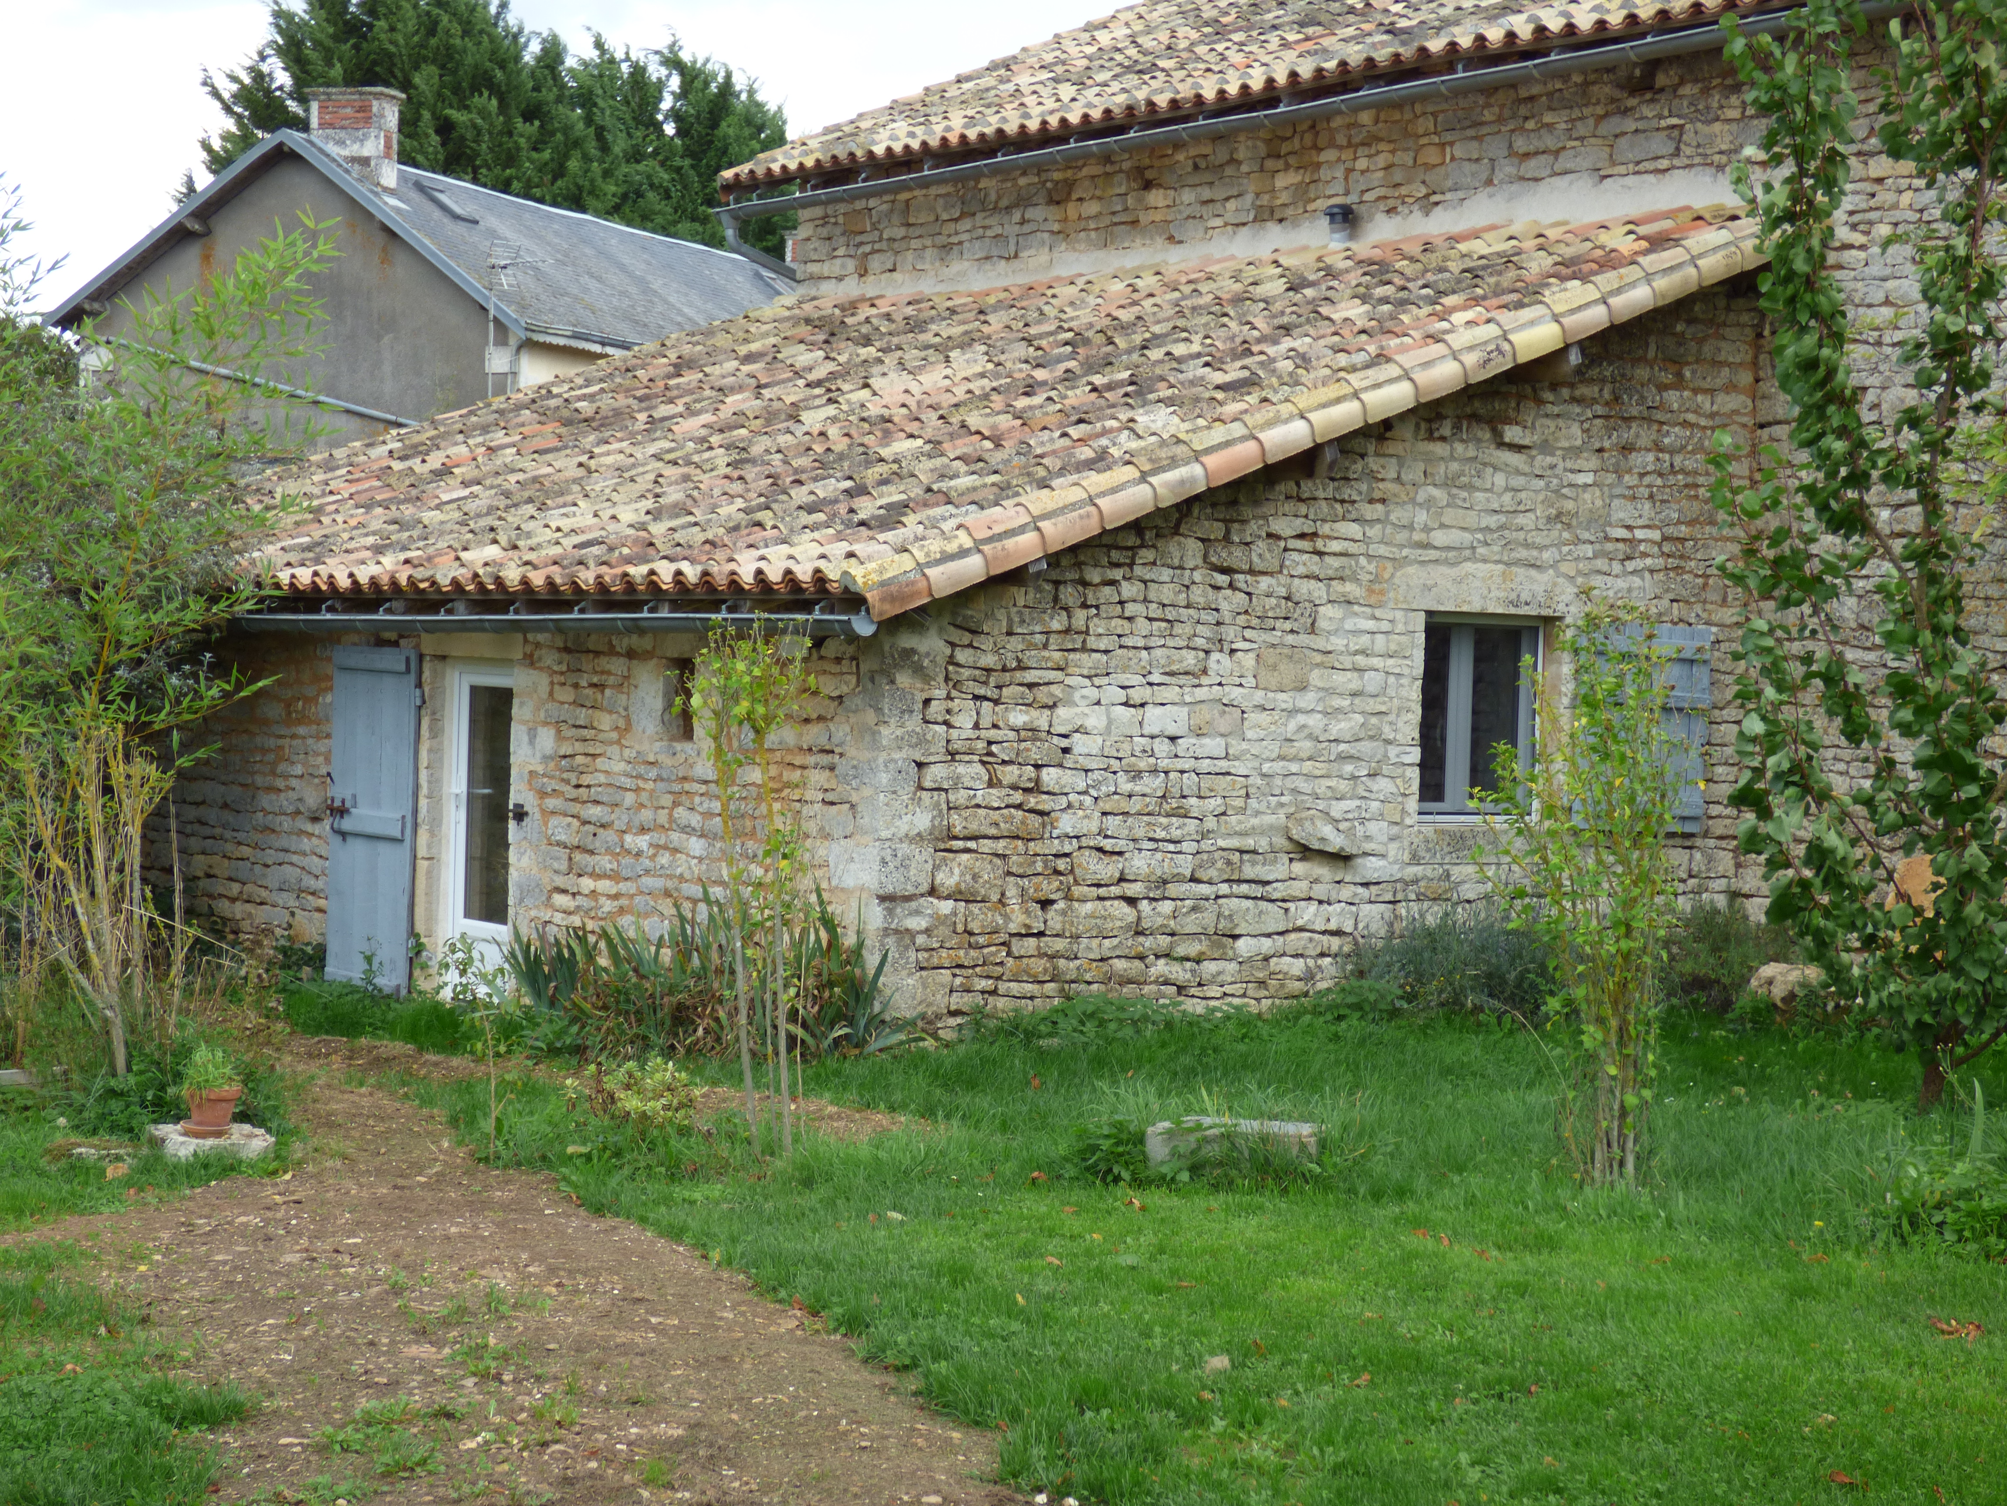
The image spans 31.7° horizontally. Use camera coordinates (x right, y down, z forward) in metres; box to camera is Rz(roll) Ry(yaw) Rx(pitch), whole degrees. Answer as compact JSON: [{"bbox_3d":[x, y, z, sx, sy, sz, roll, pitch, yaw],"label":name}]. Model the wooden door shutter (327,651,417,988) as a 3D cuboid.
[{"bbox_3d":[-3.678,0.394,20.571,0.080,2.030,1.100,1,1,-36],"label":"wooden door shutter"}]

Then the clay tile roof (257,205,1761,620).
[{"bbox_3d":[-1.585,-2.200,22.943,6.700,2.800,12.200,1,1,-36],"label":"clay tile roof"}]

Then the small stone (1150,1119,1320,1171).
[{"bbox_3d":[0.799,1.361,12.300,0.580,0.170,0.320,2,1,6],"label":"small stone"}]

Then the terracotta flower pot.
[{"bbox_3d":[-2.662,1.211,11.900,0.190,0.168,0.190,2,1,0],"label":"terracotta flower pot"}]

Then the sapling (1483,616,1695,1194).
[{"bbox_3d":[2.049,0.473,12.257,0.680,2.014,0.600,2,1,0],"label":"sapling"}]

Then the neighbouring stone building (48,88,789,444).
[{"bbox_3d":[-6.301,-4.309,52.513,6.800,9.200,15.000,2,1,24],"label":"neighbouring stone building"}]

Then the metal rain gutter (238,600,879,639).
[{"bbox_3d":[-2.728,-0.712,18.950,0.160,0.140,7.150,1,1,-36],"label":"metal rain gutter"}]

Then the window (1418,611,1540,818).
[{"bbox_3d":[2.518,-0.170,18.896,1.020,1.090,0.150,1,1,-36],"label":"window"}]

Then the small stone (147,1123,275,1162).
[{"bbox_3d":[-2.667,1.311,11.900,0.410,0.110,0.360,2,1,0],"label":"small stone"}]

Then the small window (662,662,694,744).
[{"bbox_3d":[-1.570,-0.265,18.027,0.220,0.420,0.330,1,1,-36],"label":"small window"}]

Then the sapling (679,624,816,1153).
[{"bbox_3d":[-0.862,0.470,12.184,0.450,1.834,0.420,2,1,0],"label":"sapling"}]

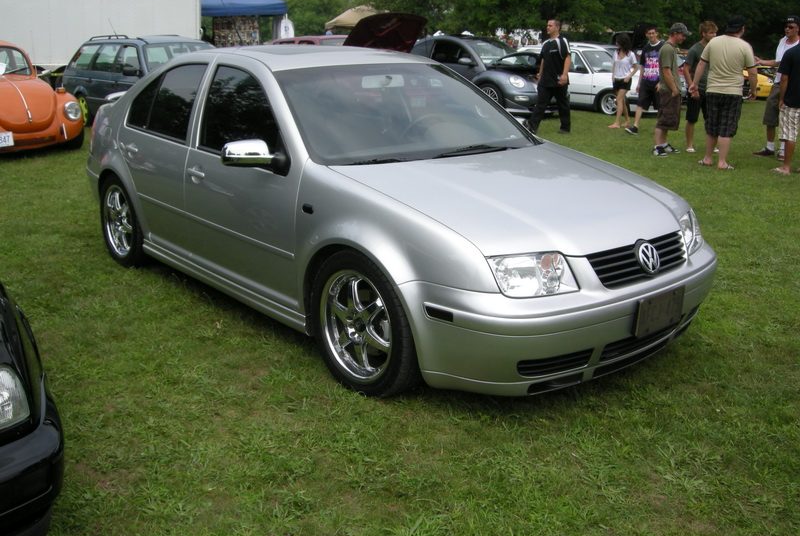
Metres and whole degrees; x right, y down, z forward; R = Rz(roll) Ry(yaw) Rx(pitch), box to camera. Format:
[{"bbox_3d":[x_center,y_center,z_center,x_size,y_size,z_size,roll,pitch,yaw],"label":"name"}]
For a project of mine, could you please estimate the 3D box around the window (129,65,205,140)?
[{"bbox_3d":[-1.334,-0.978,4.789,0.070,0.440,0.840,21,-1,-42],"label":"window"}]

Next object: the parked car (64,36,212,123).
[{"bbox_3d":[-3.680,-2.890,13.200,1.720,1.500,4.570,-13,21,-40],"label":"parked car"}]

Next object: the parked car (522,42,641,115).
[{"bbox_3d":[3.960,-4.020,17.650,1.680,1.400,4.120,-13,21,-40],"label":"parked car"}]

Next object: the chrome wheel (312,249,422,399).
[{"bbox_3d":[-0.113,0.241,3.521,0.220,0.610,0.610,-14,22,-39],"label":"chrome wheel"}]

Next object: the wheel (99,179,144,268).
[{"bbox_3d":[-1.703,-0.303,5.389,0.220,0.610,0.610,-13,21,-37],"label":"wheel"}]

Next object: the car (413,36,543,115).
[{"bbox_3d":[1.500,-3.970,16.950,1.730,1.490,4.080,-14,21,-41],"label":"car"}]

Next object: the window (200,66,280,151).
[{"bbox_3d":[-0.775,-0.758,4.125,0.070,0.460,0.870,21,-1,-42],"label":"window"}]

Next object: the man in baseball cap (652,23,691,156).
[{"bbox_3d":[3.604,-2.368,11.027,0.460,1.730,0.500,5,17,17],"label":"man in baseball cap"}]

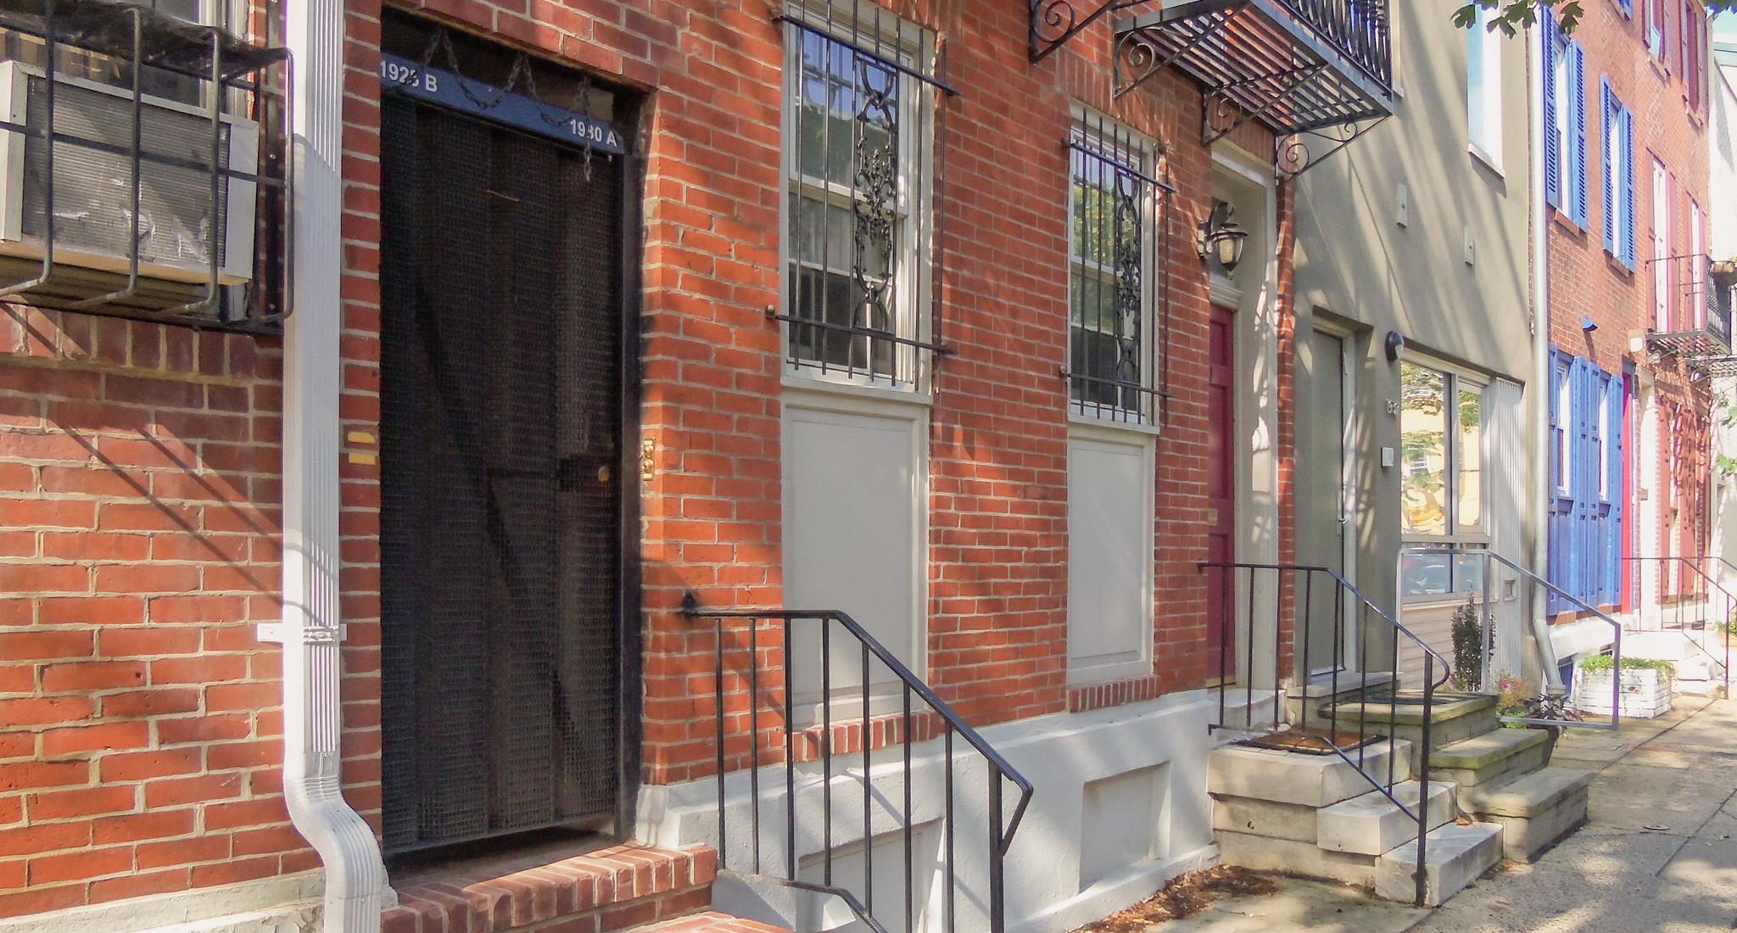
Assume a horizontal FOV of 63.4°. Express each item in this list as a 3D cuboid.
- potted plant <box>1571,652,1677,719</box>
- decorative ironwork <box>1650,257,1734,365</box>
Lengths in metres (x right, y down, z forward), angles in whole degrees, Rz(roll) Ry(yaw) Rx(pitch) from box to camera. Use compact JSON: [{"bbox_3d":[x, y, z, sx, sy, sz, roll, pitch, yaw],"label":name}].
[{"bbox_3d":[7.516,2.149,13.976,0.760,0.540,1.200,-2,-3,39],"label":"potted plant"},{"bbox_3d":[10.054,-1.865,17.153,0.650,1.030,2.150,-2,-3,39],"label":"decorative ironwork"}]

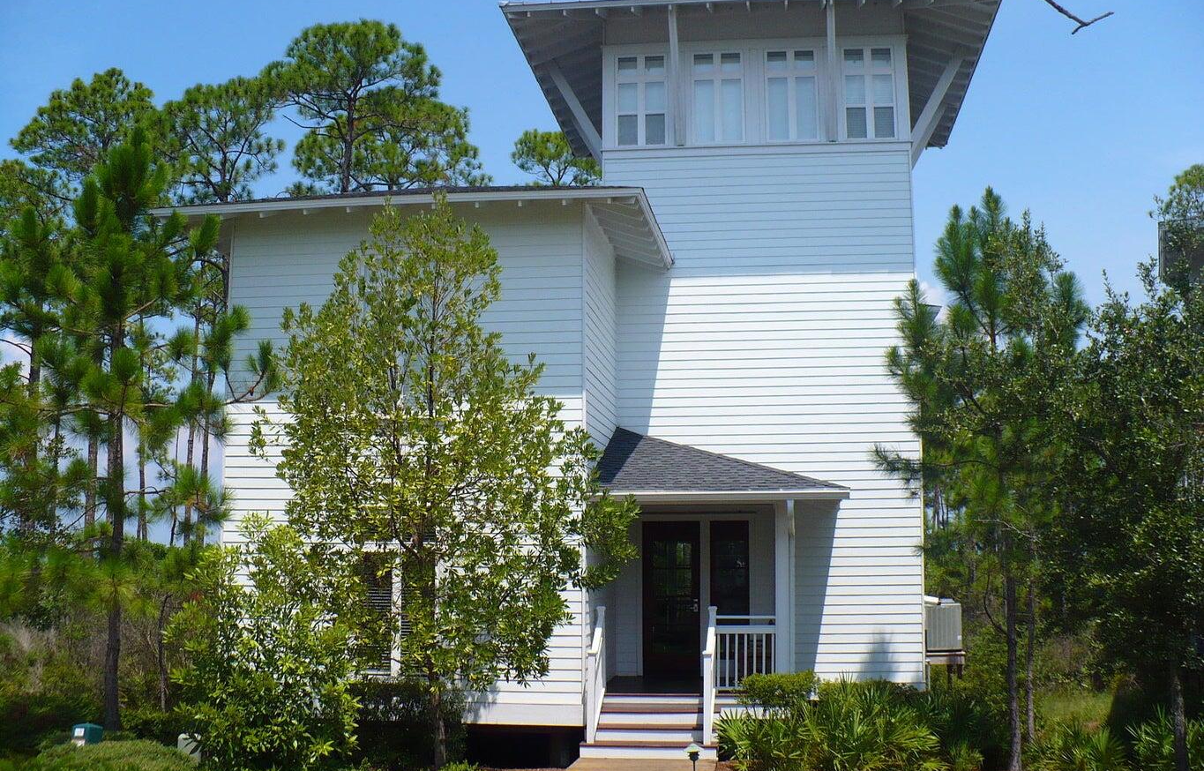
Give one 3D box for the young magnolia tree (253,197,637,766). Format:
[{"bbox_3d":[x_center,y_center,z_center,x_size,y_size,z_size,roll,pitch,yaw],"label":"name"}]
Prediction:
[{"bbox_3d":[-1.979,1.261,15.579,4.427,7.345,4.000,-1,-7,8],"label":"young magnolia tree"}]

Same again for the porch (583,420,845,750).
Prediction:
[{"bbox_3d":[1.707,2.699,18.268,3.570,4.670,3.750,-1,-7,8],"label":"porch"}]

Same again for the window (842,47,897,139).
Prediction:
[{"bbox_3d":[4.330,-4.735,20.824,0.870,1.626,0.130,-1,-7,8],"label":"window"}]

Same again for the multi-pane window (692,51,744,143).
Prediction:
[{"bbox_3d":[1.907,-4.744,21.135,0.870,1.637,0.130,-1,-7,8],"label":"multi-pane window"}]

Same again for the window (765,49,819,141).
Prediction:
[{"bbox_3d":[3.104,-4.747,20.979,0.870,1.647,0.130,-1,-7,8],"label":"window"}]

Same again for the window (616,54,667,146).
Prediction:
[{"bbox_3d":[0.645,-4.735,21.304,0.870,1.647,0.130,-1,-7,8],"label":"window"}]

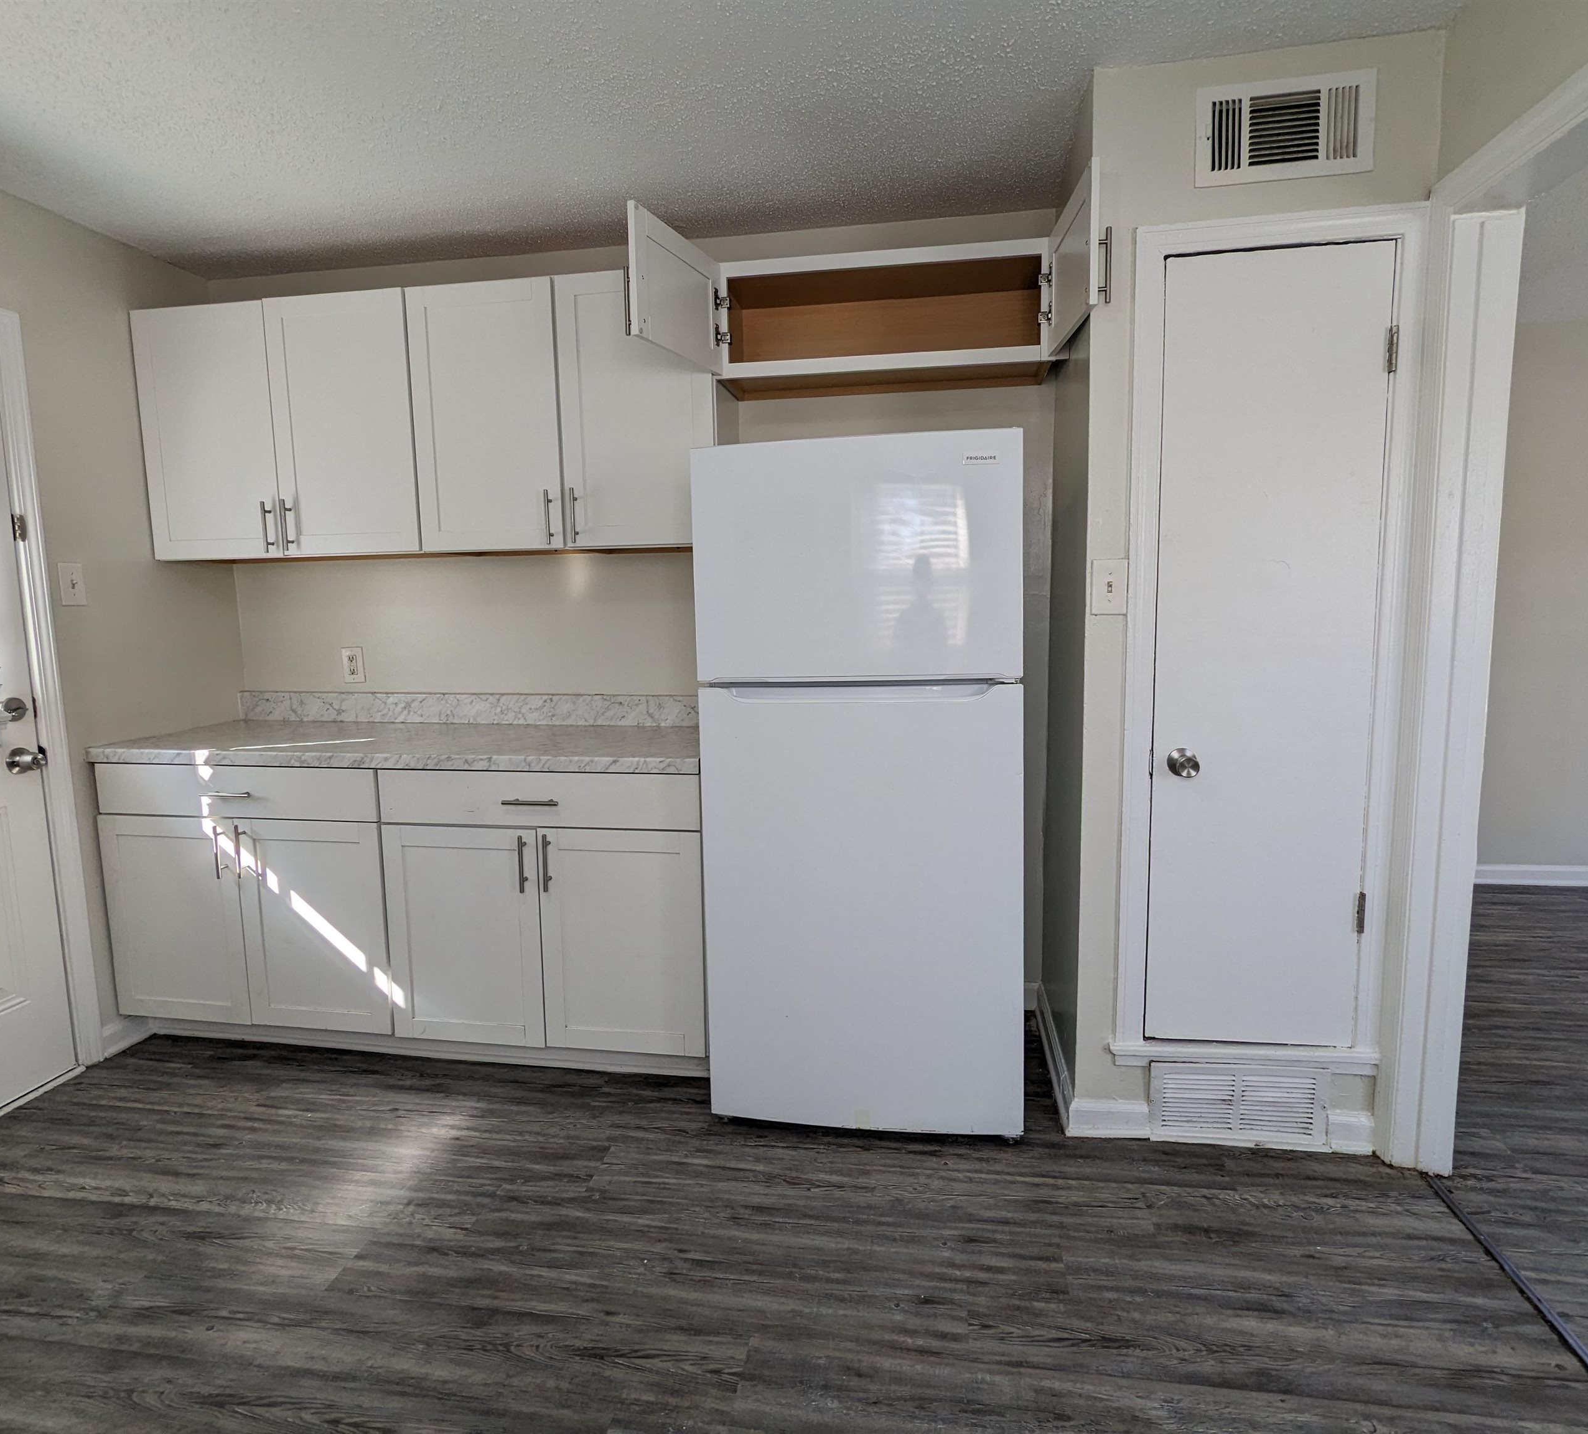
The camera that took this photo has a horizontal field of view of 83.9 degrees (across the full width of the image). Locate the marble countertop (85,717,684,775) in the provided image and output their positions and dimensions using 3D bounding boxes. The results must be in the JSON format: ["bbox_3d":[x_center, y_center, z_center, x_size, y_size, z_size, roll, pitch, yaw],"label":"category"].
[{"bbox_3d":[-1.139,0.083,2.787,1.928,0.040,0.650,0,7,9],"label":"marble countertop"}]

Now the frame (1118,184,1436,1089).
[{"bbox_3d":[1.039,-0.100,1.986,0.579,1.921,0.070,0,7,9],"label":"frame"}]

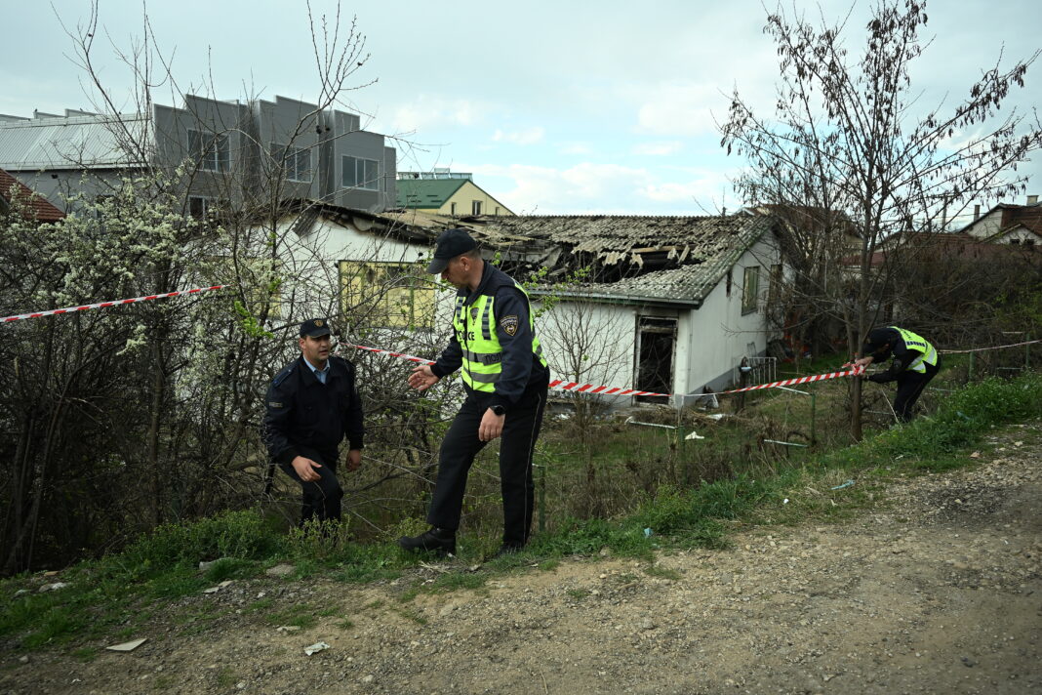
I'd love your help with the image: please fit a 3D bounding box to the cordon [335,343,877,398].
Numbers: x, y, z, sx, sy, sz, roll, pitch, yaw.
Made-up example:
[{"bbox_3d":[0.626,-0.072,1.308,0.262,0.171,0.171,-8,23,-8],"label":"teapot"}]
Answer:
[{"bbox_3d":[1.161,0.128,6.780,5.422,0.652,0.120,-3,8,-31],"label":"cordon"}]

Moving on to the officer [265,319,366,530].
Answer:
[{"bbox_3d":[-1.306,0.584,5.080,0.560,1.560,0.620,-2,8,-27],"label":"officer"}]

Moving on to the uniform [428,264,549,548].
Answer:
[{"bbox_3d":[-0.173,0.303,4.300,0.580,1.520,0.520,-3,8,-29],"label":"uniform"}]

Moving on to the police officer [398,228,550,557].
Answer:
[{"bbox_3d":[-0.240,0.240,4.280,0.750,1.770,0.550,-3,8,-29],"label":"police officer"}]

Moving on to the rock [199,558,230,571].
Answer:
[{"bbox_3d":[-1.604,1.139,4.250,0.165,0.060,0.110,0,7,-6],"label":"rock"}]

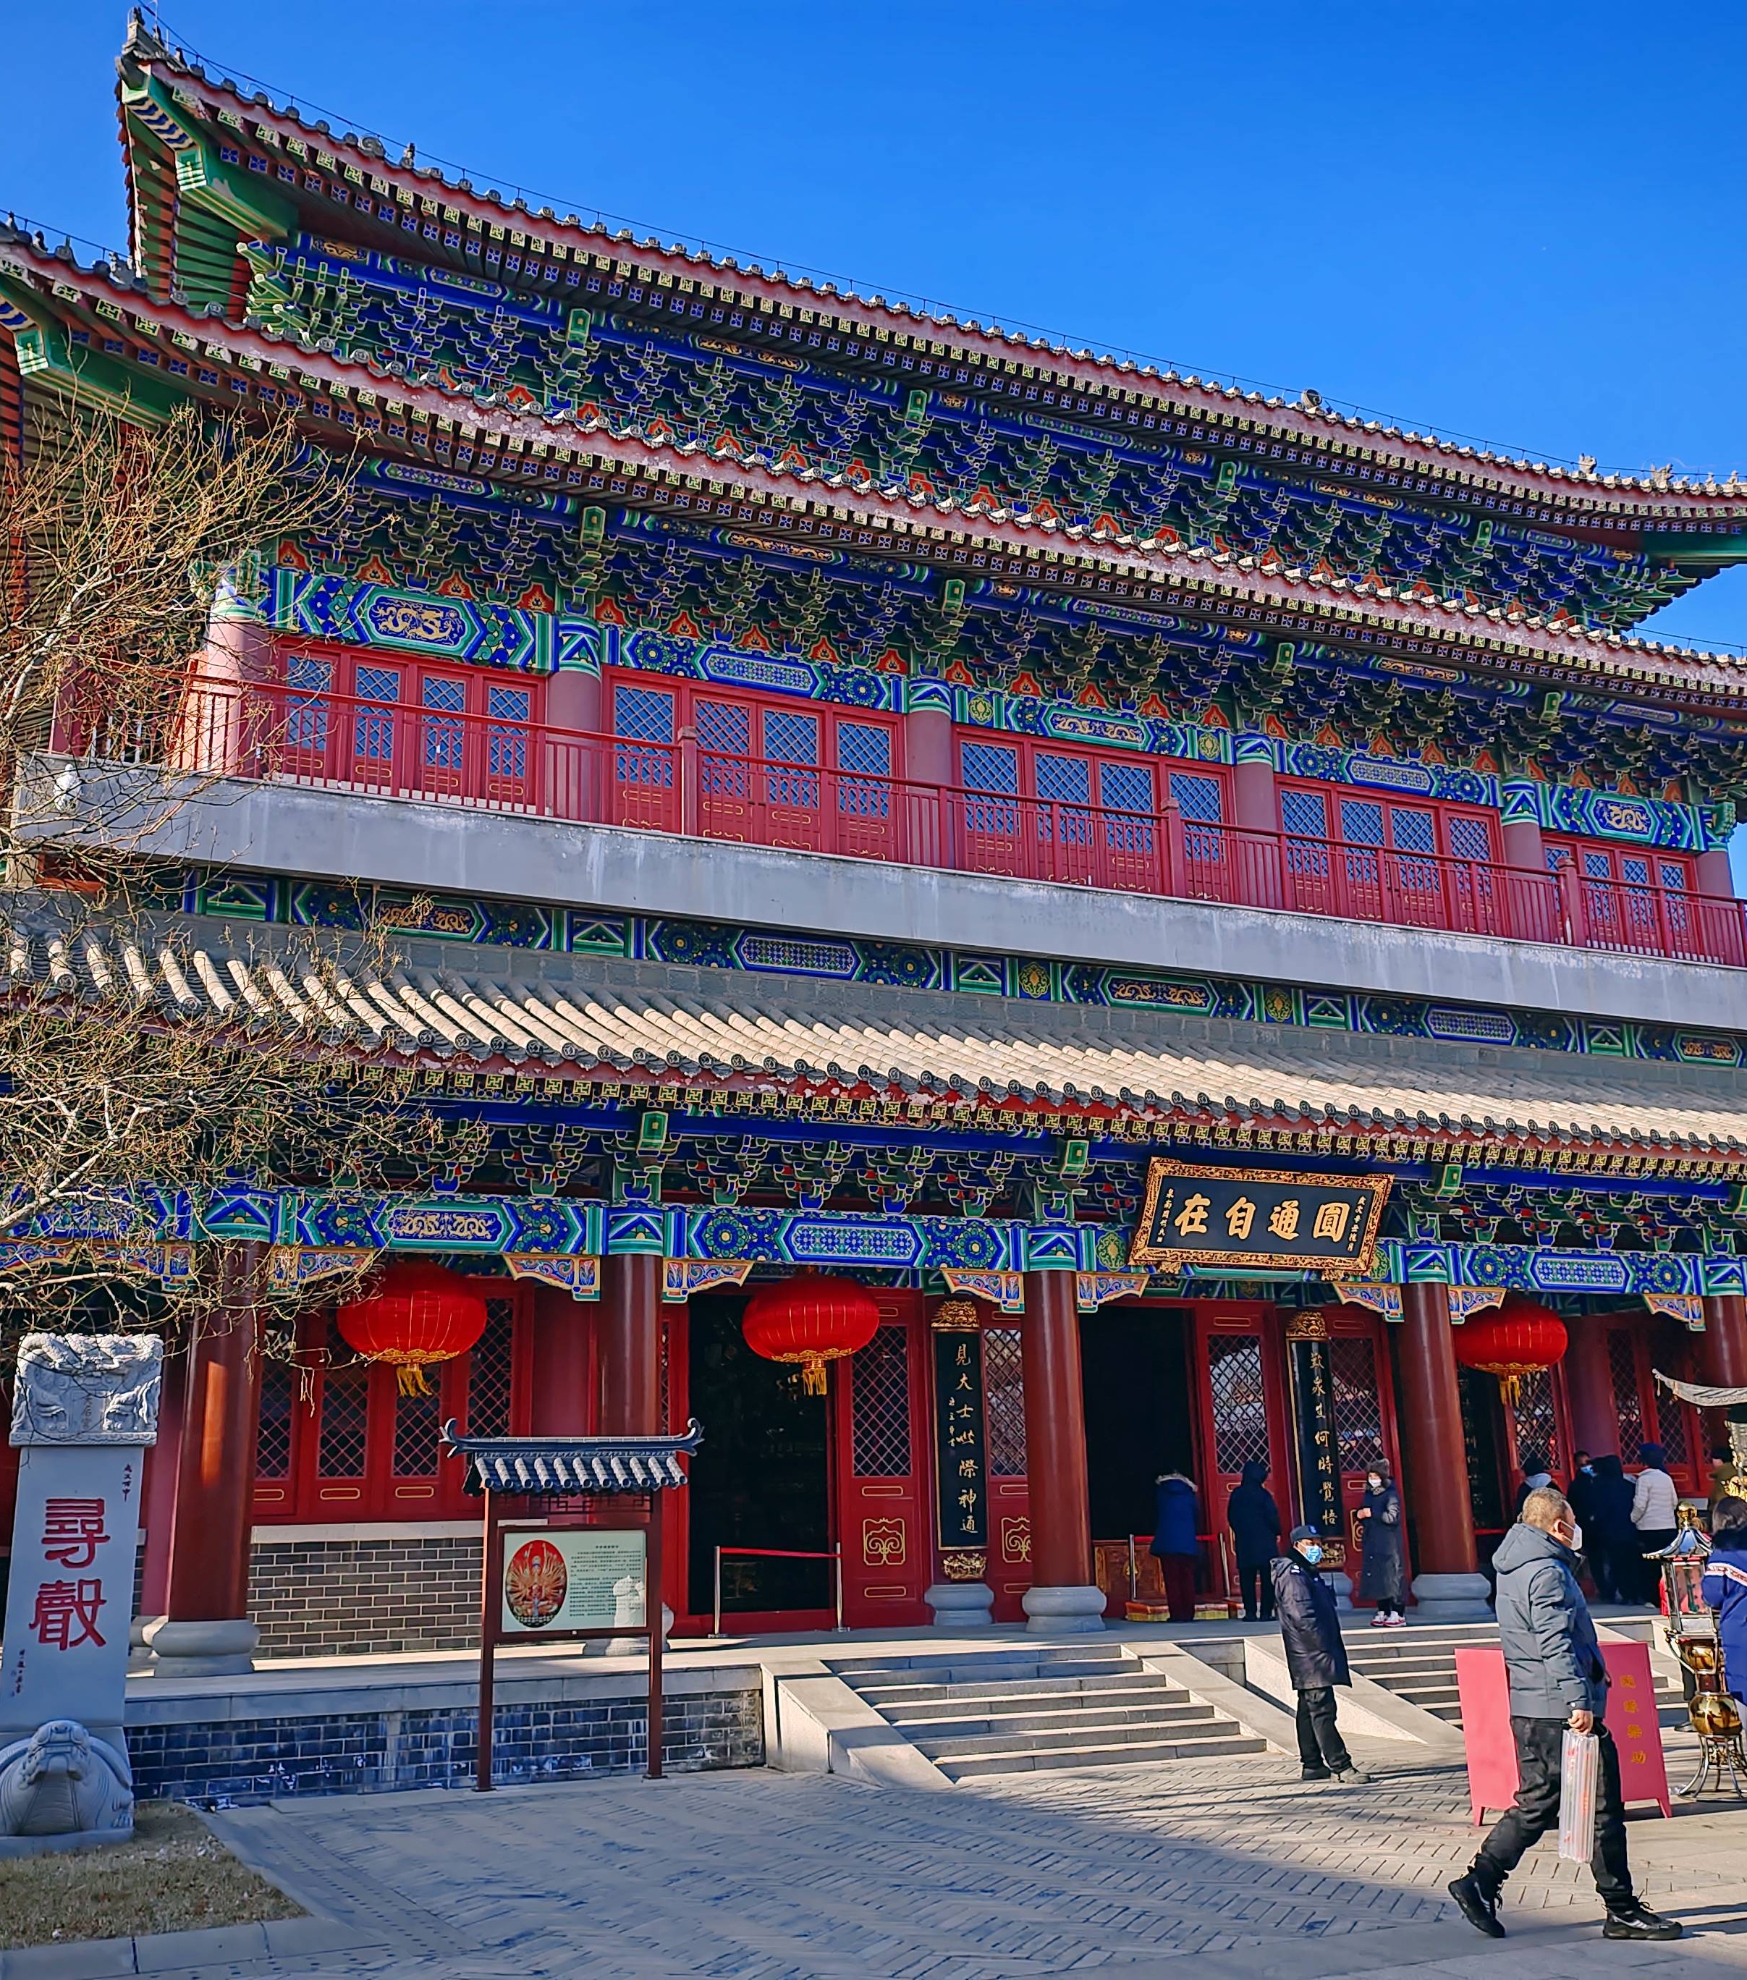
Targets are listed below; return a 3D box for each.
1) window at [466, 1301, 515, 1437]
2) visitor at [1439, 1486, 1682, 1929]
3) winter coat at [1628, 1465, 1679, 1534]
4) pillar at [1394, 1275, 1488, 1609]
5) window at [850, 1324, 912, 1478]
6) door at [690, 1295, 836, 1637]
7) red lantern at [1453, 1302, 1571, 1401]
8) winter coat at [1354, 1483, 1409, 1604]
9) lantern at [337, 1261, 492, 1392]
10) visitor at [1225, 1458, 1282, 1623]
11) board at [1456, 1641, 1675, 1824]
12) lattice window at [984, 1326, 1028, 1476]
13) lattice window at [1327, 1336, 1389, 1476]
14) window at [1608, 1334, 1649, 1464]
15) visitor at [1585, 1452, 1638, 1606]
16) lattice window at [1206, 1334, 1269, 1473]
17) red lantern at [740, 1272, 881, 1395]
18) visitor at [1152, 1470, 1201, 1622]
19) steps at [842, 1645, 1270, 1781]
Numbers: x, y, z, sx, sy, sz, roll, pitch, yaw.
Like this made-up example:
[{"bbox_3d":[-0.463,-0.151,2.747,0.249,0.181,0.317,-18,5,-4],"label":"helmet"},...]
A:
[{"bbox_3d":[-4.017,4.158,21.536,0.540,1.850,0.080,6,-17,-24],"label":"window"},{"bbox_3d":[2.799,2.955,8.499,0.880,1.716,0.560,-1,-15,0],"label":"visitor"},{"bbox_3d":[8.579,5.598,22.600,0.520,0.750,0.360,6,-17,-25],"label":"winter coat"},{"bbox_3d":[6.481,5.214,23.423,0.880,3.612,0.880,6,-17,-24],"label":"pillar"},{"bbox_3d":[0.105,4.672,23.379,0.710,1.695,0.080,6,-17,-24],"label":"window"},{"bbox_3d":[-1.248,5.183,22.573,1.670,3.560,0.200,6,-17,-24],"label":"door"},{"bbox_3d":[8.030,4.545,25.878,1.450,1.282,1.450,-2,-15,0],"label":"red lantern"},{"bbox_3d":[5.146,5.658,21.135,0.450,1.207,0.480,8,-18,-32],"label":"winter coat"},{"bbox_3d":[-4.471,3.274,19.993,1.440,1.250,1.440,6,-17,-24],"label":"lantern"},{"bbox_3d":[4.244,6.155,23.055,0.580,1.714,0.380,1,-15,-8],"label":"visitor"},{"bbox_3d":[3.942,4.243,11.726,1.122,0.955,0.240,-1,-15,-4],"label":"board"},{"bbox_3d":[1.702,4.822,24.095,0.800,1.690,0.080,6,-17,-24],"label":"lattice window"},{"bbox_3d":[6.137,5.262,26.096,0.700,1.671,0.080,6,-17,-24],"label":"lattice window"},{"bbox_3d":[10.575,5.712,28.872,0.454,1.794,0.080,5,-17,-24],"label":"window"},{"bbox_3d":[8.633,6.346,24.267,0.500,1.715,0.360,-5,-16,10],"label":"visitor"},{"bbox_3d":[4.534,5.103,25.376,0.840,1.690,0.080,6,-17,-24],"label":"lattice window"},{"bbox_3d":[-0.658,3.622,21.718,1.440,1.250,1.440,-1,-15,0],"label":"red lantern"},{"bbox_3d":[3.463,6.353,23.565,0.520,1.641,0.420,4,-16,-20],"label":"visitor"},{"bbox_3d":[1.319,5.720,16.451,2.900,0.750,2.120,5,-17,-24],"label":"steps"}]

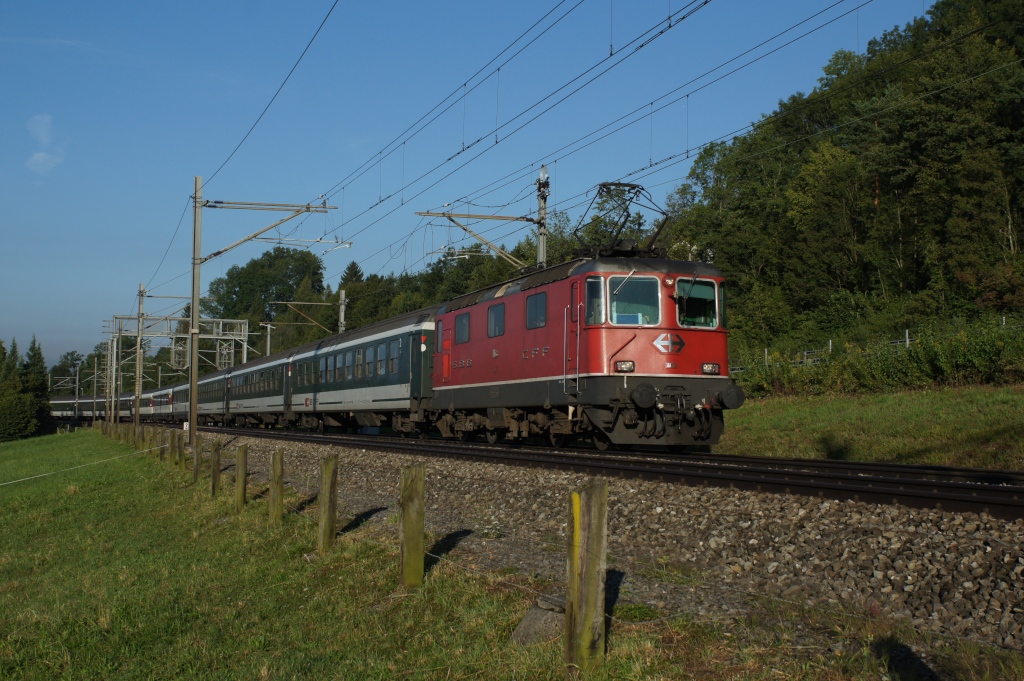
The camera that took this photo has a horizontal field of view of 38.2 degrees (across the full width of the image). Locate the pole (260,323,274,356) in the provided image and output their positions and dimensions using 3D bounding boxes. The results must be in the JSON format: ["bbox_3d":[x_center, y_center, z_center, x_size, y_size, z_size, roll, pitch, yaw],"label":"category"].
[{"bbox_3d":[-17.197,2.690,104.001,0.900,7.649,0.250,2,-3,-17],"label":"pole"}]

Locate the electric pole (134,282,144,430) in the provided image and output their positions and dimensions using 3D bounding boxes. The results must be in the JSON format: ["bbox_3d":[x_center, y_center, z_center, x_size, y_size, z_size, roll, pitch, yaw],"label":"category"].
[{"bbox_3d":[-18.889,0.952,75.052,0.210,7.721,0.210,2,-3,-17],"label":"electric pole"}]

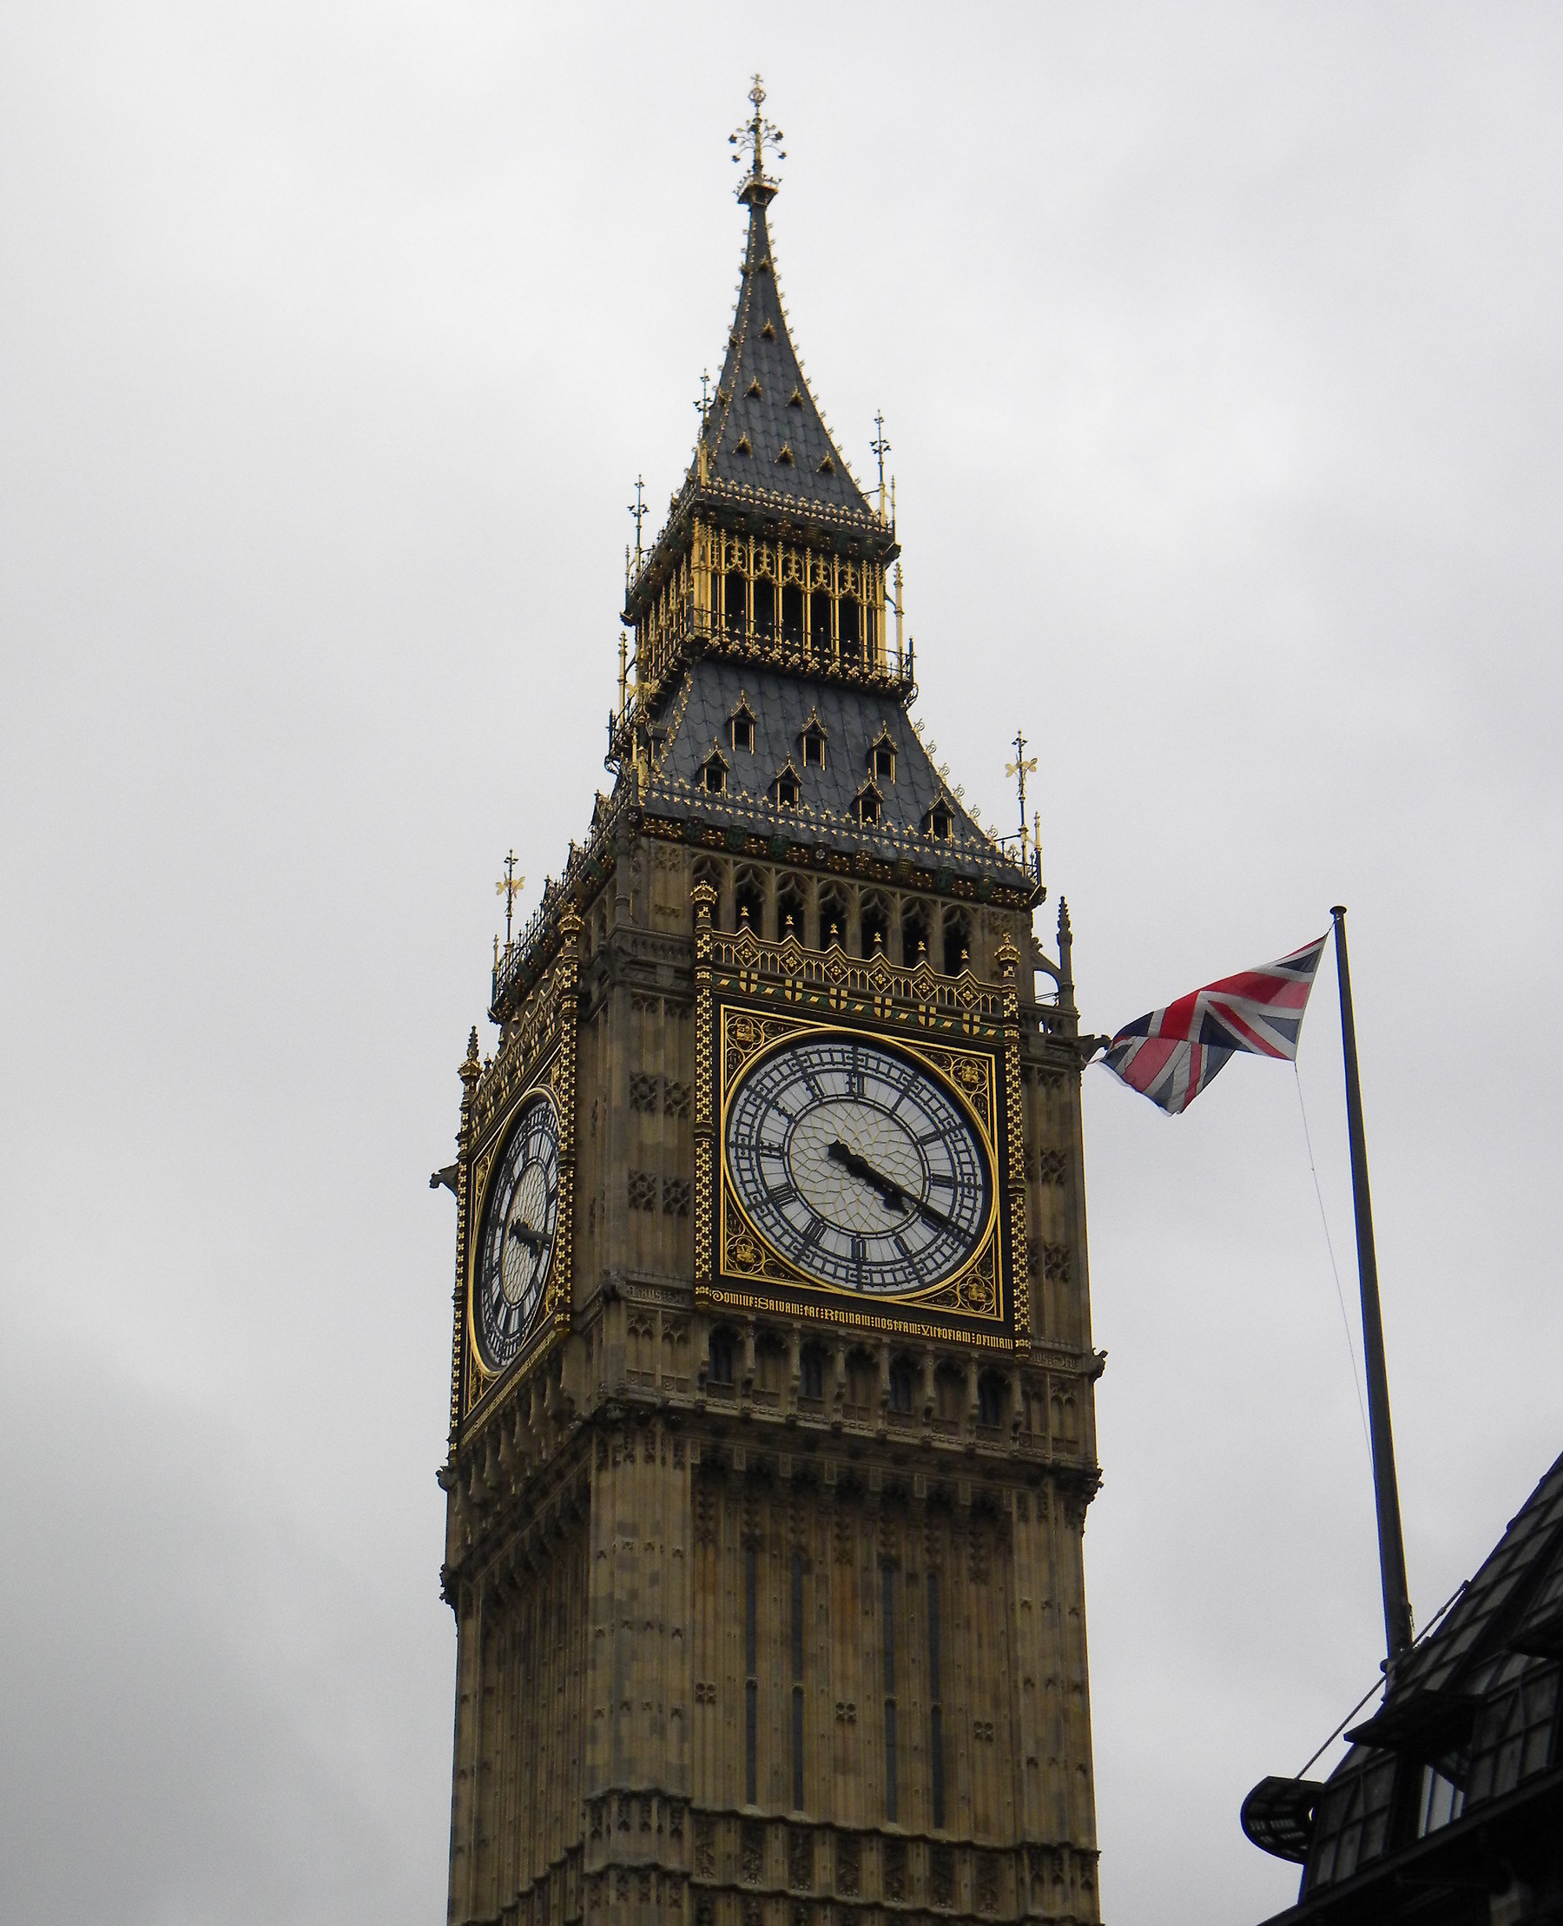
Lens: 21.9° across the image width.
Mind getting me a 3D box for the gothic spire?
[{"bbox_3d":[-0.699,-19.794,121.967,5.250,18.420,5.250,11,-31,-19],"label":"gothic spire"}]

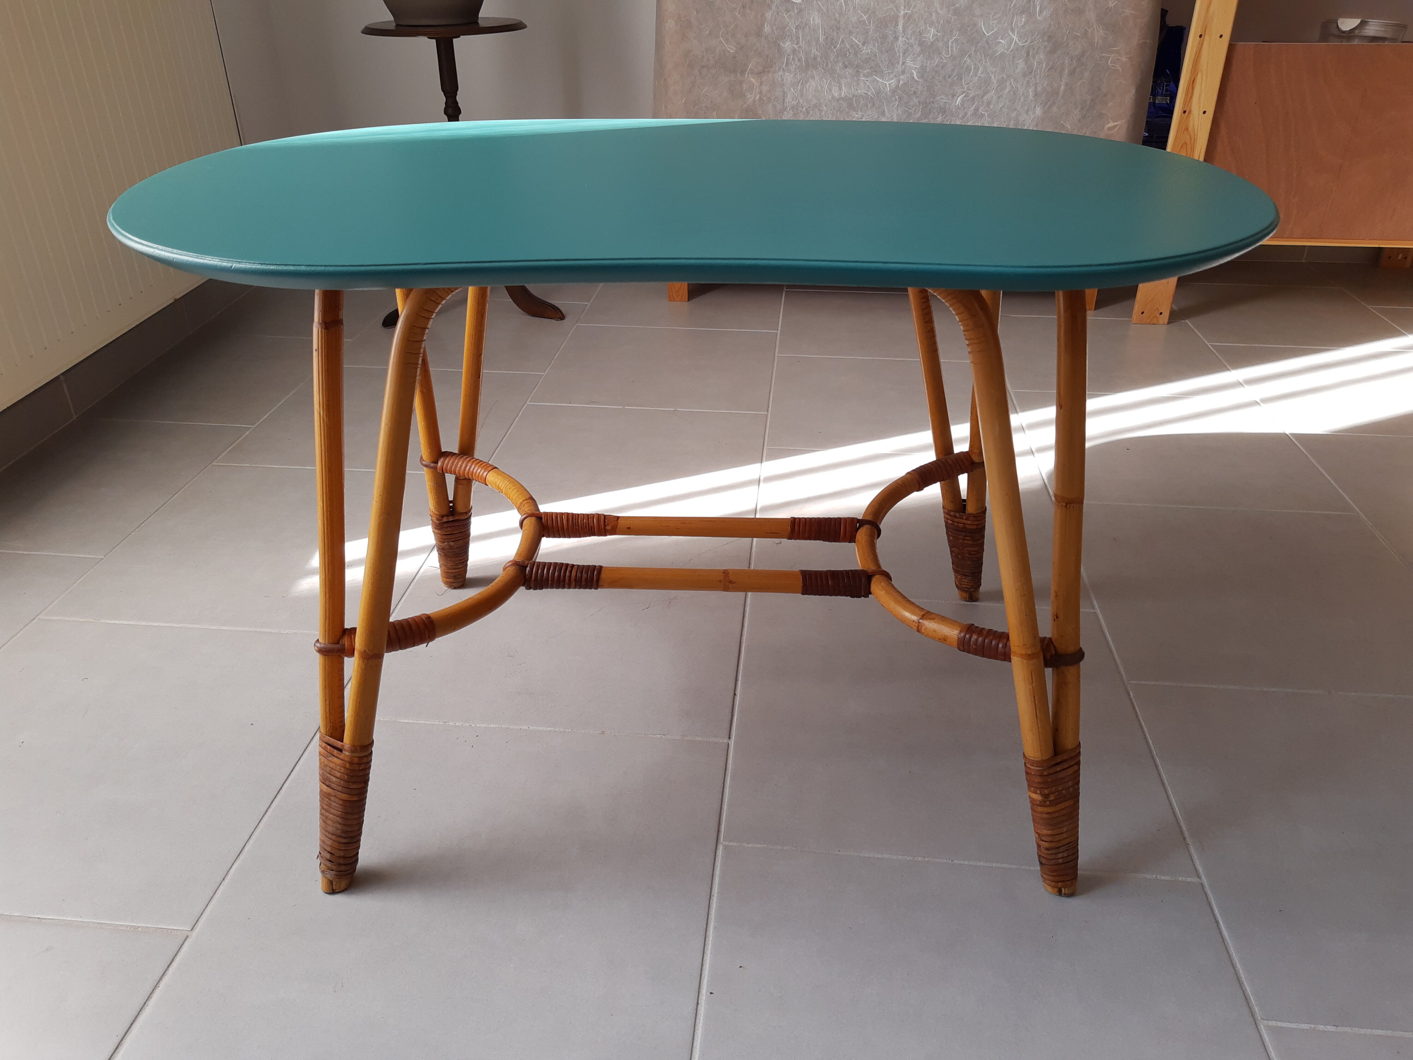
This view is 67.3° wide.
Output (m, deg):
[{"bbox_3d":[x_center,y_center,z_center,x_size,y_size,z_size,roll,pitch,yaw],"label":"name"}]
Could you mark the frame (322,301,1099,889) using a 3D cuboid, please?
[{"bbox_3d":[-0.005,-0.036,1.066,0.700,0.556,0.527,1,30,1],"label":"frame"}]

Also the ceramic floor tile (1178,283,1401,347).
[{"bbox_3d":[1.314,-0.489,2.435,0.449,0.010,0.449,3,30,5],"label":"ceramic floor tile"}]

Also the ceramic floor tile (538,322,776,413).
[{"bbox_3d":[-0.088,-0.331,2.154,0.449,0.010,0.449,3,30,5],"label":"ceramic floor tile"}]

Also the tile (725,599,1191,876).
[{"bbox_3d":[0.261,0.209,1.207,0.449,0.010,0.449,3,30,5],"label":"tile"}]

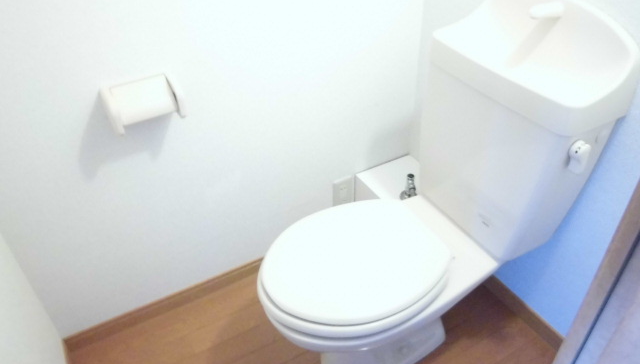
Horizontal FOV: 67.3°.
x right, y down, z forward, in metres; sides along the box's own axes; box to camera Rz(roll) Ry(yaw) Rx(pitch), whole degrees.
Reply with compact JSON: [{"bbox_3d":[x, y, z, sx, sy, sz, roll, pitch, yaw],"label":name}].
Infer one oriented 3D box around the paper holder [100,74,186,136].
[{"bbox_3d":[-0.382,-0.170,1.052,0.147,0.077,0.100,-20,41,-21],"label":"paper holder"}]

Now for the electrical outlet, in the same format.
[{"bbox_3d":[0.079,0.041,1.595,0.073,0.118,0.012,-20,41,-21],"label":"electrical outlet"}]

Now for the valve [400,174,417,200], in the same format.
[{"bbox_3d":[0.273,0.013,1.448,0.048,0.090,0.048,-20,41,-21],"label":"valve"}]

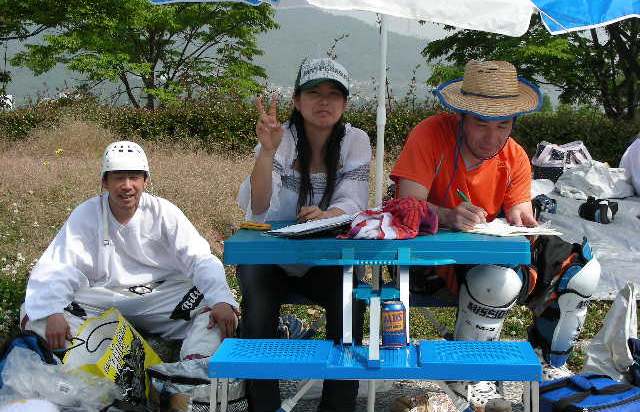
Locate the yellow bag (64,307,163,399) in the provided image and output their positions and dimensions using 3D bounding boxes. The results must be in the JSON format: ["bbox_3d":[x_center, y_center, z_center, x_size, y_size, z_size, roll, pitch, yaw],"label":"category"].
[{"bbox_3d":[-0.734,0.529,4.120,0.300,0.300,0.190,-2,6,-20],"label":"yellow bag"}]

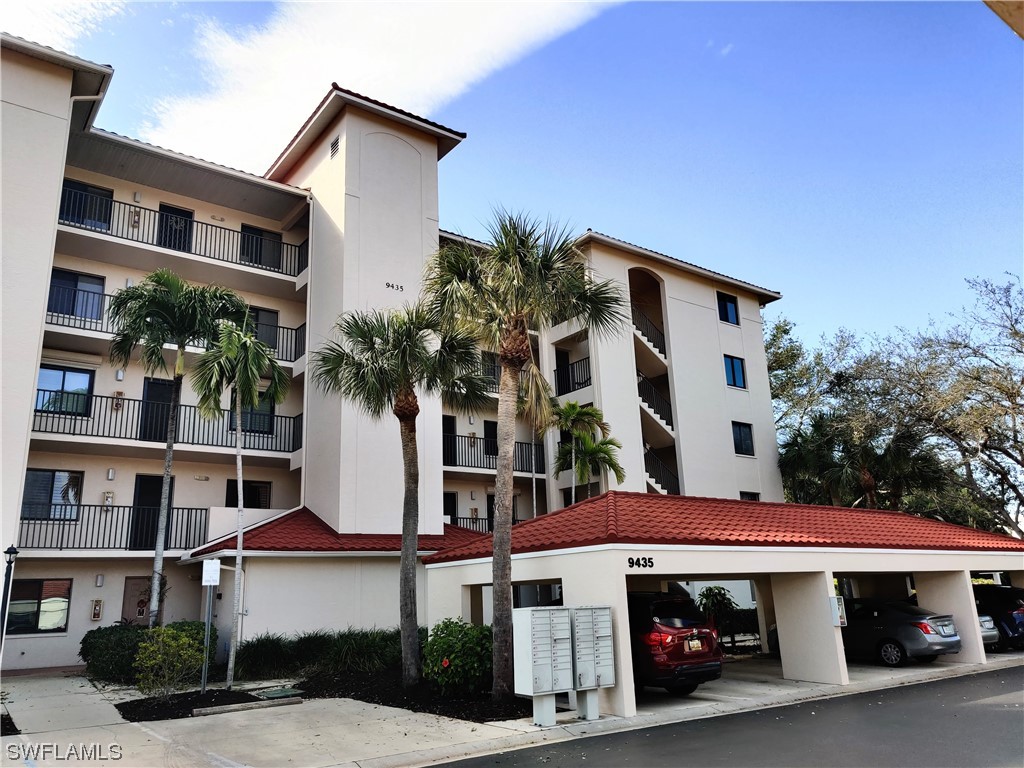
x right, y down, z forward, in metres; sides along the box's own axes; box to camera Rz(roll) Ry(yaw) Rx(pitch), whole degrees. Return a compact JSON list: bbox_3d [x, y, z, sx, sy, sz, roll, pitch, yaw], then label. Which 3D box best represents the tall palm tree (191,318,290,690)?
[{"bbox_3d":[-5.266,2.097,15.290,2.000,7.100,2.000,9,-19,-37],"label":"tall palm tree"}]

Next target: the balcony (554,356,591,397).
[{"bbox_3d":[2.148,-0.210,28.190,0.080,1.050,1.850,9,-19,-36],"label":"balcony"}]

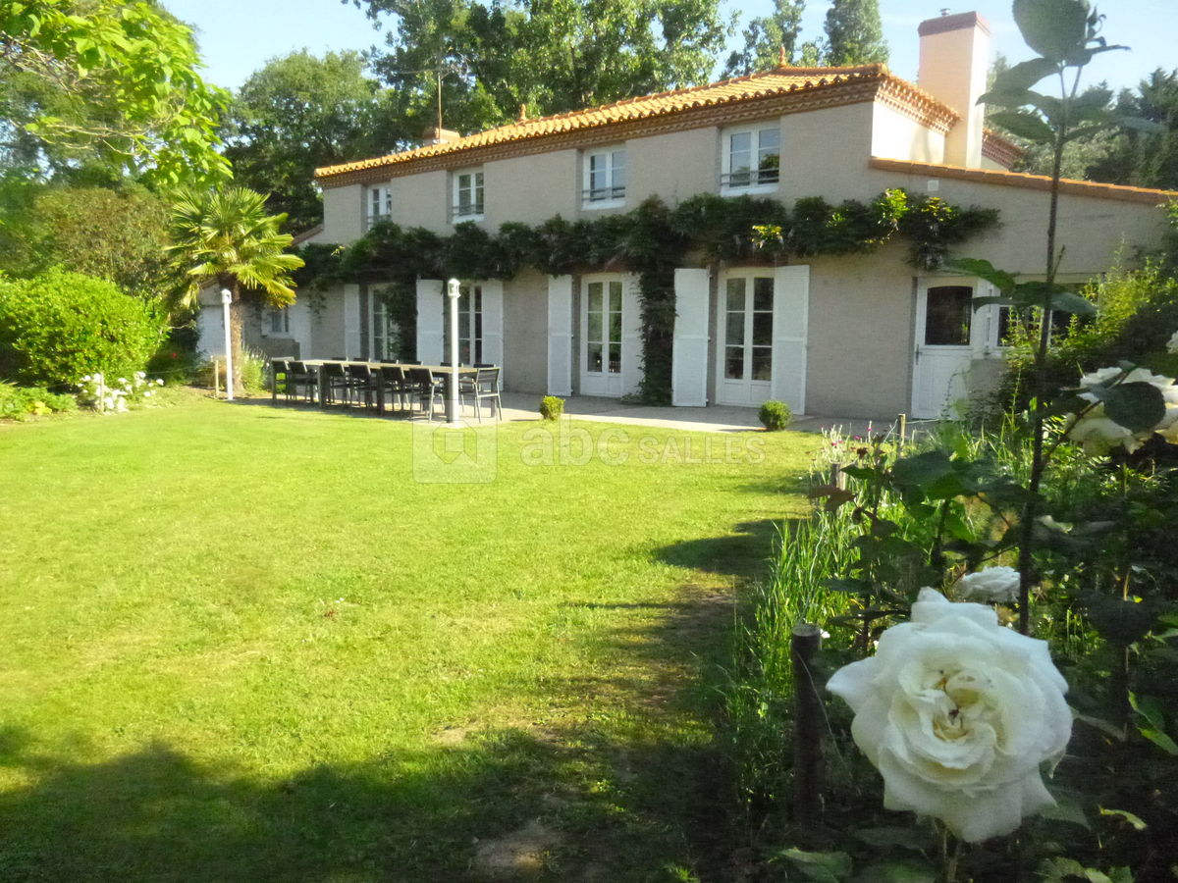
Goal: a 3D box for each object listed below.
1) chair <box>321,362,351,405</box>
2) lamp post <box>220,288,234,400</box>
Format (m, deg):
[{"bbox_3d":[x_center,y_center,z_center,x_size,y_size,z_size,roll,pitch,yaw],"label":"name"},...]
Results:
[{"bbox_3d":[-4.229,-0.948,14.846,0.550,0.840,0.580,7,9,39],"label":"chair"},{"bbox_3d":[-7.163,-1.923,16.921,0.200,2.190,0.200,7,9,39],"label":"lamp post"}]

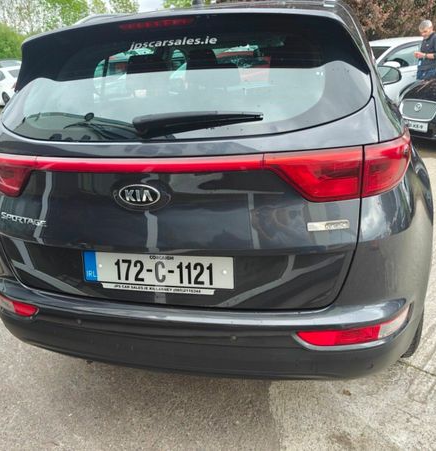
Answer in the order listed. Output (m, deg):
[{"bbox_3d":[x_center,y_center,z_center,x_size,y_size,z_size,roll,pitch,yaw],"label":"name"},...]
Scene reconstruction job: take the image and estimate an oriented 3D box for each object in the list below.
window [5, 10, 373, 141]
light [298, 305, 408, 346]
[{"bbox_3d":[-0.192,-0.465,1.363,1.360,0.420,0.160,1,-7,14],"label":"window"},{"bbox_3d":[0.450,0.321,1.364,0.380,0.110,0.170,-3,23,5],"label":"light"}]

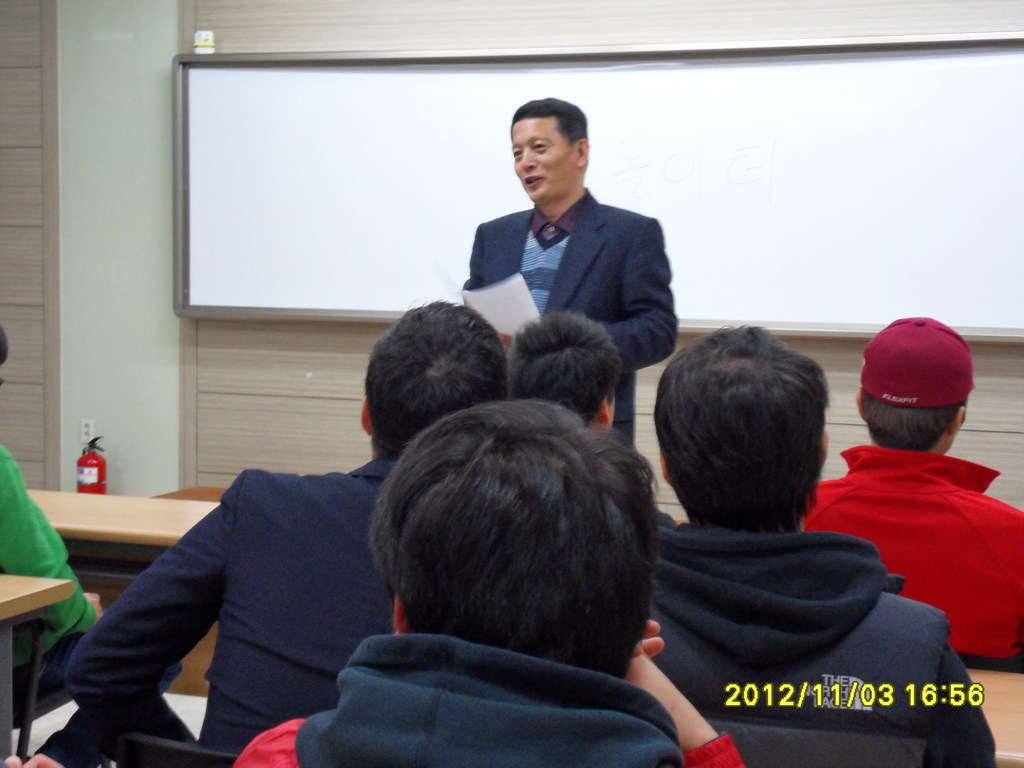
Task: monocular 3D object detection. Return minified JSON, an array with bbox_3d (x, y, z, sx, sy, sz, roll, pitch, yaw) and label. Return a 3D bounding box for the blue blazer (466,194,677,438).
[{"bbox_3d":[0.125,-0.090,4.140,0.540,0.730,0.380,3,5,23],"label":"blue blazer"}]

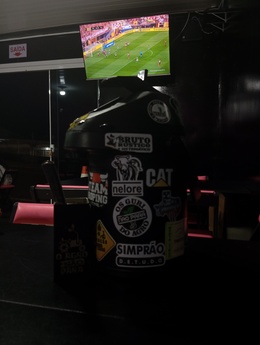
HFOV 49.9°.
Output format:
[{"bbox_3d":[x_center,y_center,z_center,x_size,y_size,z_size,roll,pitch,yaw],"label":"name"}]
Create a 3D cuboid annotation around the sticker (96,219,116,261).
[{"bbox_3d":[-0.052,0.125,0.516,0.074,0.076,0.007,0,1,45],"label":"sticker"}]

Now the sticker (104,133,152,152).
[{"bbox_3d":[-0.002,-0.050,0.485,0.083,0.034,0.006,-1,1,7],"label":"sticker"}]

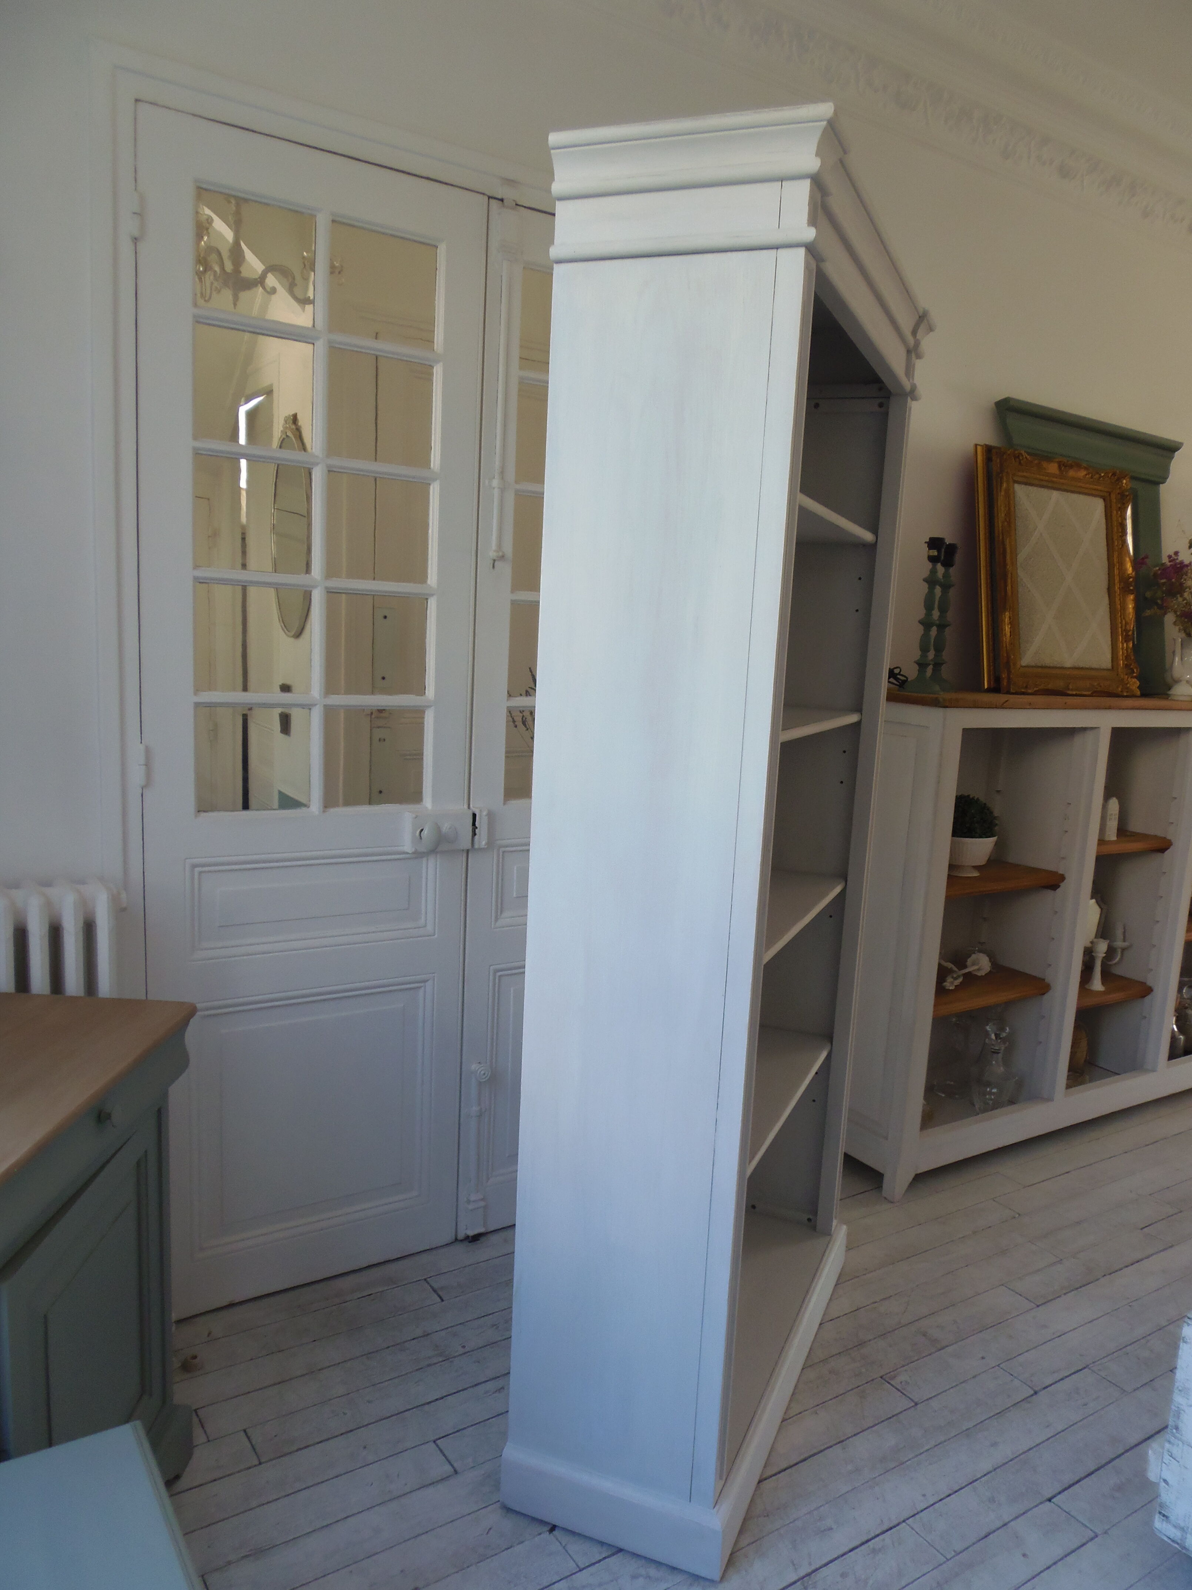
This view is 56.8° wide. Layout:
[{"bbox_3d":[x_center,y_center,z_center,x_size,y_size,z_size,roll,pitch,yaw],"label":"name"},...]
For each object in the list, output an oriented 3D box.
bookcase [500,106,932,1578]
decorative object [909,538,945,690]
[{"bbox_3d":[0.271,0.104,2.093,0.402,2.154,1.031,6,9,23],"label":"bookcase"},{"bbox_3d":[0.858,-0.460,2.853,0.108,0.395,0.108,-2,10,-31],"label":"decorative object"}]

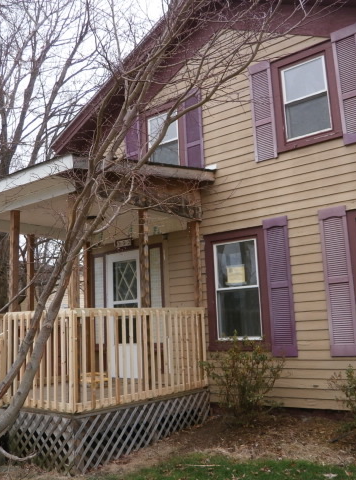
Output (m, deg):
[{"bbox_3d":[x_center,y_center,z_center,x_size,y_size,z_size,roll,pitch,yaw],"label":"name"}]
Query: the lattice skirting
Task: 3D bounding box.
[{"bbox_3d":[-0.829,2.333,6.248,1.410,0.581,2.481,-11,-13,37],"label":"lattice skirting"}]

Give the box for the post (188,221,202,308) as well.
[{"bbox_3d":[0.280,0.883,6.986,0.095,2.372,0.095,-11,-13,37],"label":"post"}]

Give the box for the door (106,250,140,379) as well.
[{"bbox_3d":[-0.887,1.236,7.959,0.786,2.057,0.060,-10,-13,34],"label":"door"}]

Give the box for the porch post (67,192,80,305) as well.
[{"bbox_3d":[-1.149,0.654,5.382,0.095,2.360,0.095,-11,-13,37],"label":"porch post"}]

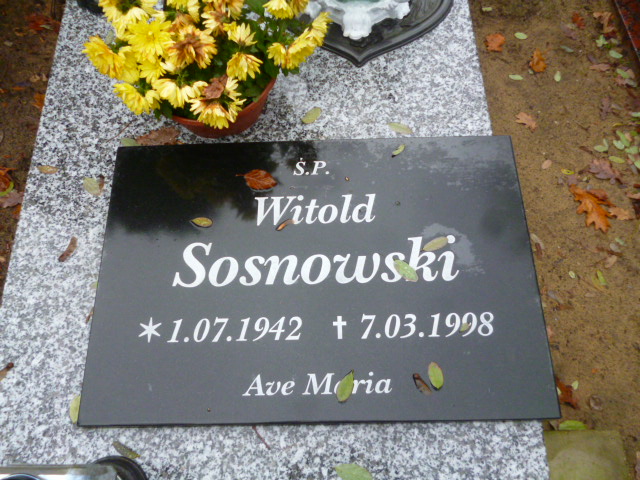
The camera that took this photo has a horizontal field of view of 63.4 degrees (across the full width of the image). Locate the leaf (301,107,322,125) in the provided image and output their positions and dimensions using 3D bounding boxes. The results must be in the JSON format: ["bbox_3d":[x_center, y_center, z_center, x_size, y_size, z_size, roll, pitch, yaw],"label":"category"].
[{"bbox_3d":[-0.013,-0.204,0.846,0.023,0.006,0.041,41,75,16],"label":"leaf"}]

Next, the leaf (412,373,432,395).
[{"bbox_3d":[0.129,0.182,0.653,0.010,0.007,0.032,-39,72,-13],"label":"leaf"}]

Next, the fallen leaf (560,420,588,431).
[{"bbox_3d":[0.476,0.354,0.973,0.053,0.006,0.023,-1,68,1],"label":"fallen leaf"}]

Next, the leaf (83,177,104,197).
[{"bbox_3d":[-0.351,-0.083,0.801,0.041,0.008,0.025,40,75,15],"label":"leaf"}]

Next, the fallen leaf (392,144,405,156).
[{"bbox_3d":[0.117,-0.134,0.775,0.026,0.010,0.010,-37,72,-12],"label":"fallen leaf"}]

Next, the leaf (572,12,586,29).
[{"bbox_3d":[0.710,-0.600,1.417,0.028,0.010,0.058,-18,69,-5],"label":"leaf"}]

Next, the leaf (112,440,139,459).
[{"bbox_3d":[-0.248,0.268,0.663,0.043,0.008,0.015,24,72,10],"label":"leaf"}]

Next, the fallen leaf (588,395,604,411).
[{"bbox_3d":[0.515,0.303,0.967,0.024,0.012,0.029,-7,68,-1],"label":"fallen leaf"}]

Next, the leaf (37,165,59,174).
[{"bbox_3d":[-0.428,-0.111,0.814,0.037,0.006,0.014,9,69,6],"label":"leaf"}]

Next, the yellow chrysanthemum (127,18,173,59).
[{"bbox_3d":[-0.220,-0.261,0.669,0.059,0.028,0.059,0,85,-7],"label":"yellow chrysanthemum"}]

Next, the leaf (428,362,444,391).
[{"bbox_3d":[0.148,0.173,0.656,0.018,0.007,0.036,-12,69,-3],"label":"leaf"}]

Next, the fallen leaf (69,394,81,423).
[{"bbox_3d":[-0.319,0.222,0.679,0.020,0.007,0.039,1,69,2],"label":"fallen leaf"}]

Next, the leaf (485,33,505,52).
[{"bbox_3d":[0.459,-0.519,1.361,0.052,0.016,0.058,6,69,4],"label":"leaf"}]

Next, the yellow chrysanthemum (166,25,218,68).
[{"bbox_3d":[-0.171,-0.254,0.684,0.065,0.042,0.062,0,68,2],"label":"yellow chrysanthemum"}]

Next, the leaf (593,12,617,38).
[{"bbox_3d":[0.712,-0.532,1.285,0.049,0.020,0.081,-3,68,1],"label":"leaf"}]

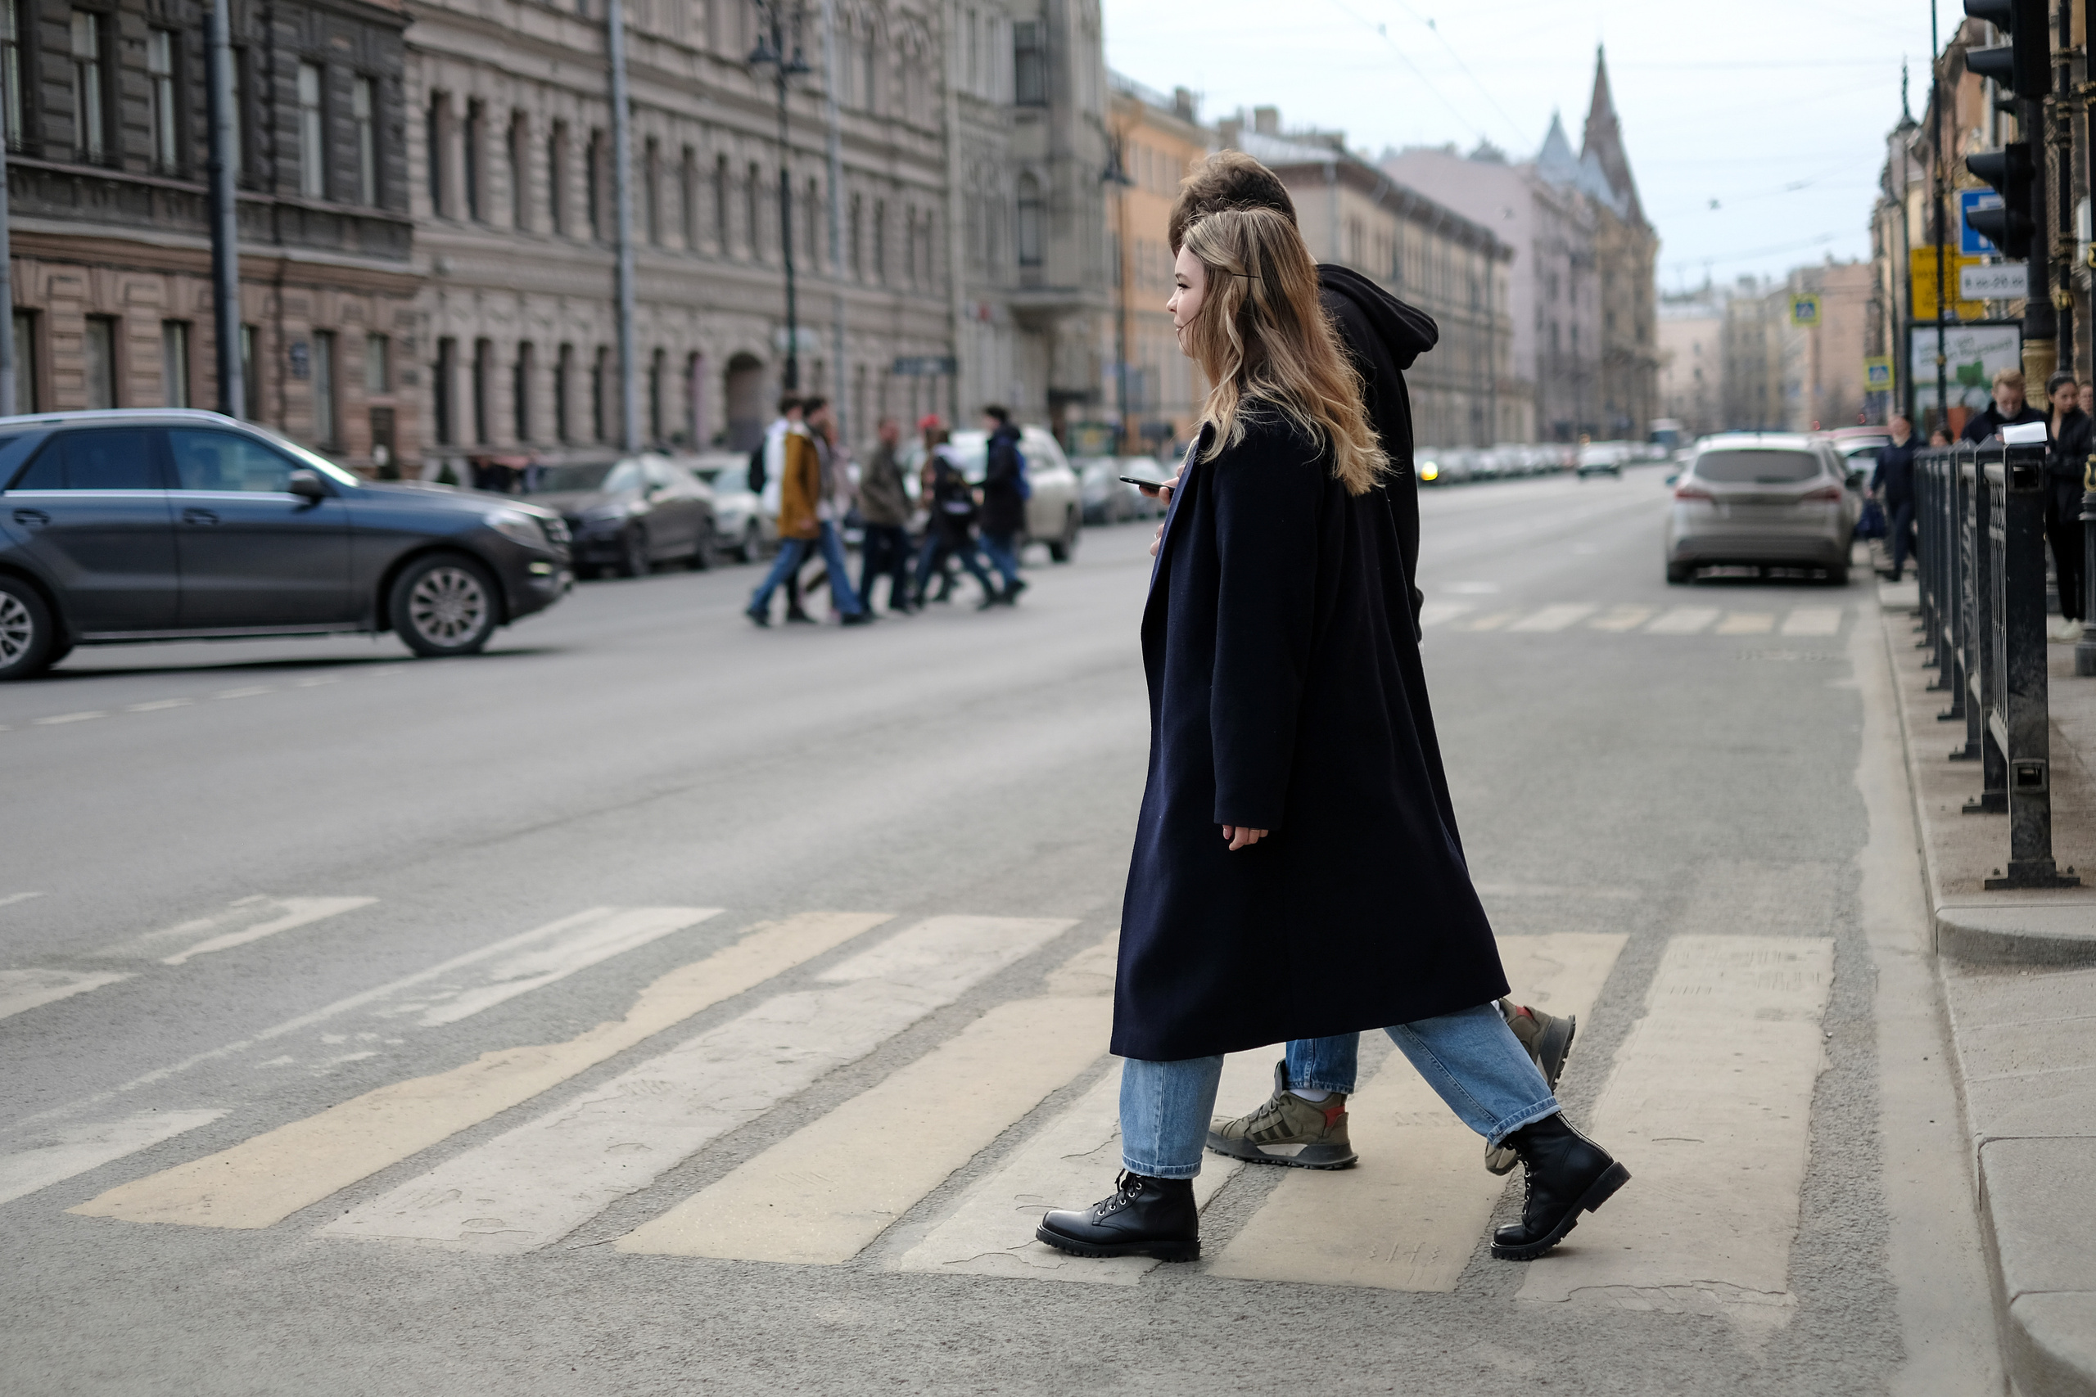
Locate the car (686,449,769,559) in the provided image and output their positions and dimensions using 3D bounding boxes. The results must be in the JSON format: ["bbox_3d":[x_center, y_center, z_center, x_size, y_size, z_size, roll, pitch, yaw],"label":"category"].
[{"bbox_3d":[-4.885,-2.926,47.150,1.830,1.580,4.450,0,5,15],"label":"car"}]

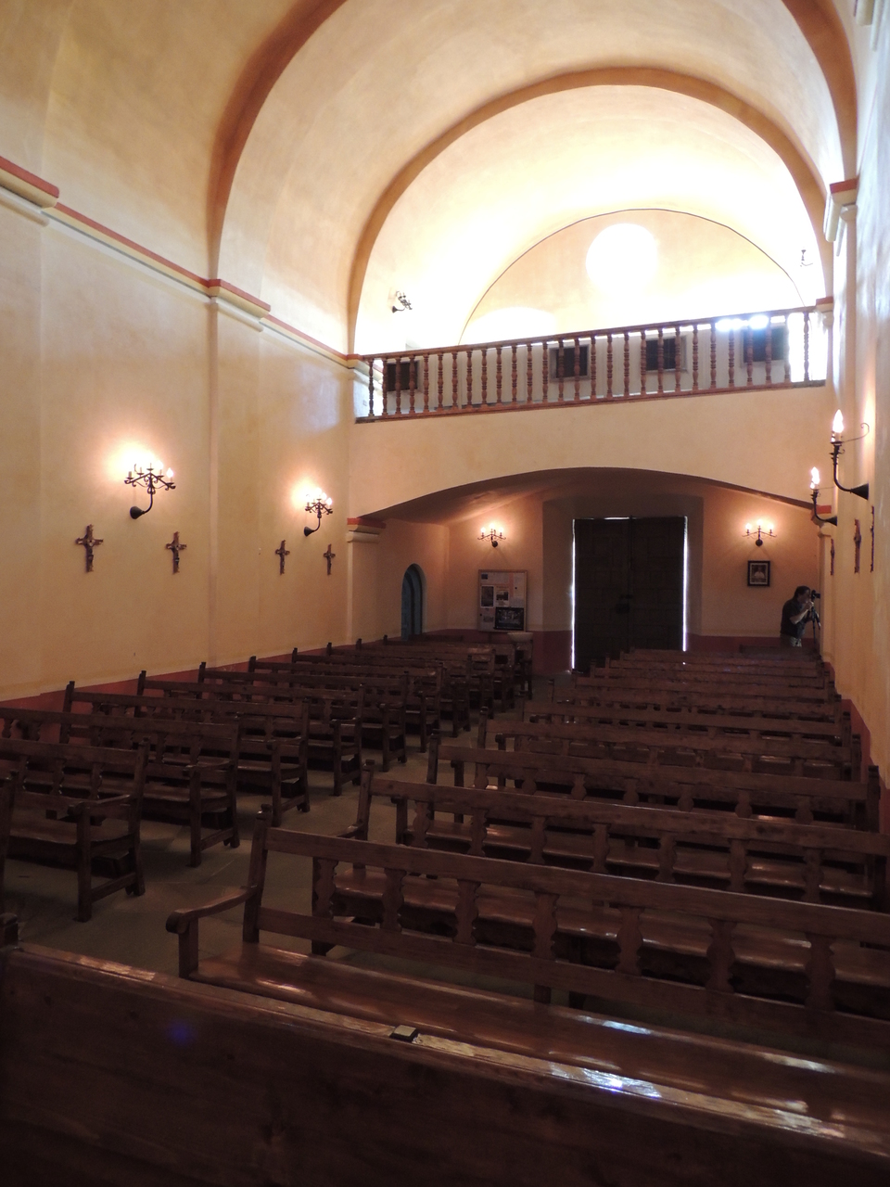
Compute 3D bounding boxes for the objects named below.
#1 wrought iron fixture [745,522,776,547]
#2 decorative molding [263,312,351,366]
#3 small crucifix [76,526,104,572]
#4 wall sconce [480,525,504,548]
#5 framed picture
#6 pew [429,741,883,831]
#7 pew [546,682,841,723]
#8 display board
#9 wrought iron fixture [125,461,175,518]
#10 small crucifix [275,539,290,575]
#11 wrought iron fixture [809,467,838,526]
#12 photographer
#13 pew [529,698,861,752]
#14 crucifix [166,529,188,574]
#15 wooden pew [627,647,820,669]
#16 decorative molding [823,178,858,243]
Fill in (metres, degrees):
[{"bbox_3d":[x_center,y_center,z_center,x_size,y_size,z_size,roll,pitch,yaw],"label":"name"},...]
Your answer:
[{"bbox_3d":[5.376,-1.024,14.044,0.560,0.470,0.260,1,1,22],"label":"wrought iron fixture"},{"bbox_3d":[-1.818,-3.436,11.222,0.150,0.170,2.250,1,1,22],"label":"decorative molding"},{"bbox_3d":[-3.305,-0.415,7.701,0.055,0.448,0.340,1,1,22],"label":"small crucifix"},{"bbox_3d":[0.926,-1.119,15.840,0.560,0.470,0.260,1,1,22],"label":"wall sconce"},{"bbox_3d":[5.515,-0.346,14.468,0.369,0.444,0.047,1,1,22],"label":"framed picture"},{"bbox_3d":[0.954,1.311,4.352,2.470,0.906,0.601,1,1,22],"label":"pew"},{"bbox_3d":[2.014,1.273,7.018,2.495,0.904,0.567,1,1,22],"label":"pew"},{"bbox_3d":[1.104,0.156,15.909,0.970,1.180,0.040,1,1,22],"label":"display board"},{"bbox_3d":[-2.994,-1.029,8.174,0.268,0.592,0.722,1,1,22],"label":"wrought iron fixture"},{"bbox_3d":[-2.117,-0.471,10.754,0.061,0.463,0.345,1,1,22],"label":"small crucifix"},{"bbox_3d":[4.044,-1.021,8.785,0.268,0.605,0.721,1,1,22],"label":"wrought iron fixture"},{"bbox_3d":[5.252,0.745,12.262,0.481,1.743,0.518,1,1,37],"label":"photographer"},{"bbox_3d":[1.668,1.287,6.158,2.495,0.904,0.567,1,1,22],"label":"pew"},{"bbox_3d":[-2.859,-0.435,8.815,0.055,0.451,0.340,1,1,22],"label":"crucifix"},{"bbox_3d":[3.401,1.216,10.457,2.495,0.904,0.567,1,1,22],"label":"wooden pew"},{"bbox_3d":[3.563,-3.312,7.435,0.227,0.369,0.945,1,1,22],"label":"decorative molding"}]

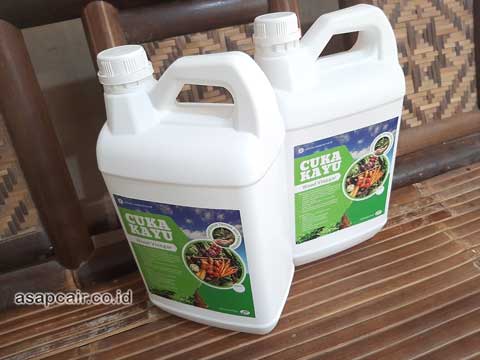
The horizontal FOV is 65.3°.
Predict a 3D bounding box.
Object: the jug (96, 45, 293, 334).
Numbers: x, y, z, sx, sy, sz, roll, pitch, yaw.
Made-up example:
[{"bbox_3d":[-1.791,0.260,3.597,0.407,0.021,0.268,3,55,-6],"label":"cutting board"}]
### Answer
[{"bbox_3d":[-0.041,0.013,0.436,0.180,0.323,0.133,5,35,20],"label":"jug"}]

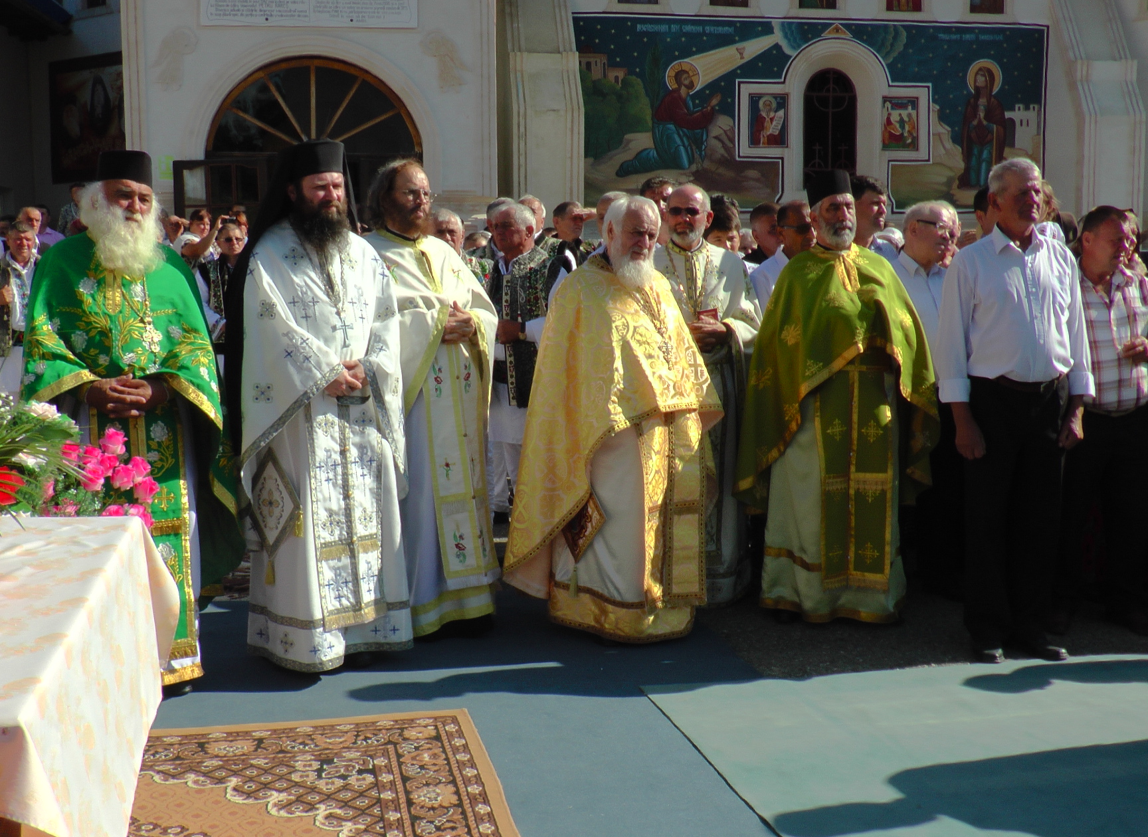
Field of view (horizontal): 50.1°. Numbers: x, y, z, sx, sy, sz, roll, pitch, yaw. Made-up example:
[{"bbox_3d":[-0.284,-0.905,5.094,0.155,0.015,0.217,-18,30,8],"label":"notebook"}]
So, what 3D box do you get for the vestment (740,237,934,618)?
[{"bbox_3d":[1.038,0.017,4.854,0.760,1.430,0.540,-1,7,-6],"label":"vestment"}]

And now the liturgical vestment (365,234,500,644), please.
[{"bbox_3d":[-0.532,0.030,4.619,0.550,1.470,0.460,-4,6,-40],"label":"liturgical vestment"}]

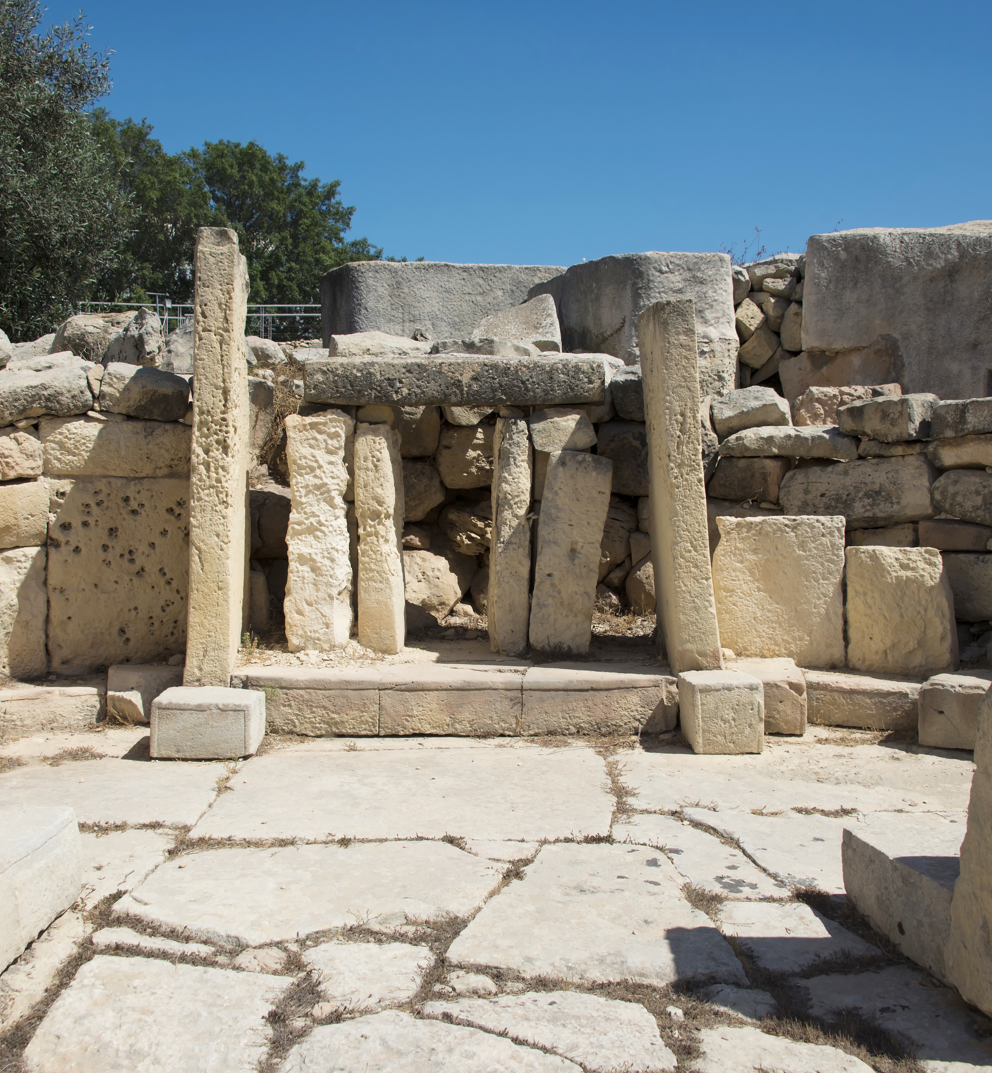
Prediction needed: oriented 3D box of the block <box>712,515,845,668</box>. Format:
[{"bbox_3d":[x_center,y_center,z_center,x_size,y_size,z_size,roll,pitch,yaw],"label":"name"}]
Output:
[{"bbox_3d":[2.097,0.386,9.300,0.895,1.089,0.330,1,2,27],"label":"block"}]

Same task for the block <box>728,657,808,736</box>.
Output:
[{"bbox_3d":[2.150,1.315,10.100,0.620,0.460,0.700,0,0,6],"label":"block"}]

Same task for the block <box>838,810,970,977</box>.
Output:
[{"bbox_3d":[1.801,1.292,4.461,0.720,0.290,0.950,0,2,-12],"label":"block"}]

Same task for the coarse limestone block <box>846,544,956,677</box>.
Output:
[{"bbox_3d":[2.908,0.514,9.000,0.710,0.865,0.320,1,3,28],"label":"coarse limestone block"}]

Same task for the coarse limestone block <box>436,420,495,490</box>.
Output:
[{"bbox_3d":[-0.250,-0.790,12.200,0.620,0.630,0.500,0,0,0],"label":"coarse limestone block"}]

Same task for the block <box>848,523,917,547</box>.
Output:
[{"bbox_3d":[2.927,-0.010,9.550,0.531,0.189,0.360,-2,1,24],"label":"block"}]

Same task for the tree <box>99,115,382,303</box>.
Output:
[{"bbox_3d":[-6.370,-6.600,32.000,7.600,7.200,7.000,0,2,0],"label":"tree"}]

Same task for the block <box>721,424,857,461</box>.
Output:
[{"bbox_3d":[2.246,-0.718,9.600,0.998,0.254,0.450,1,2,15],"label":"block"}]

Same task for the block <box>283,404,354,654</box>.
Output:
[{"bbox_3d":[-1.212,-0.048,8.680,0.450,1.650,0.280,0,3,0],"label":"block"}]

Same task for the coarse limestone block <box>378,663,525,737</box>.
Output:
[{"bbox_3d":[-0.350,1.320,10.080,1.120,0.440,0.720,0,0,0],"label":"coarse limestone block"}]

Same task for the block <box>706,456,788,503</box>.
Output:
[{"bbox_3d":[2.048,-0.463,10.290,0.620,0.370,0.450,0,2,3],"label":"block"}]

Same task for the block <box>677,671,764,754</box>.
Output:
[{"bbox_3d":[1.422,1.101,7.903,0.420,0.420,0.620,0,2,3],"label":"block"}]

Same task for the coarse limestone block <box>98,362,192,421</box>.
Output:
[{"bbox_3d":[-2.320,-0.953,8.250,0.540,0.340,0.400,0,3,-5],"label":"coarse limestone block"}]

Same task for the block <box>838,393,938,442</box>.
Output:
[{"bbox_3d":[3.560,-1.070,11.400,0.850,0.410,0.550,0,1,14],"label":"block"}]

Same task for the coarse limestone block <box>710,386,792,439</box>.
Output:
[{"bbox_3d":[2.095,-1.030,10.369,0.620,0.380,0.500,0,2,10],"label":"coarse limestone block"}]

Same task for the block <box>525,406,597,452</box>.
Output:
[{"bbox_3d":[0.498,-0.825,9.650,0.512,0.346,0.400,0,2,0],"label":"block"}]

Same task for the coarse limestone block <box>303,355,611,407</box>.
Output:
[{"bbox_3d":[-0.340,-1.360,11.100,2.620,0.430,0.650,0,0,0],"label":"coarse limestone block"}]

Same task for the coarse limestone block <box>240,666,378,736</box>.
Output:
[{"bbox_3d":[-1.277,1.122,8.550,0.905,0.395,0.520,0,2,-1],"label":"coarse limestone block"}]

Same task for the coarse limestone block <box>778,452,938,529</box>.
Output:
[{"bbox_3d":[2.744,-0.333,9.500,1.093,0.486,0.450,-5,1,20],"label":"coarse limestone block"}]

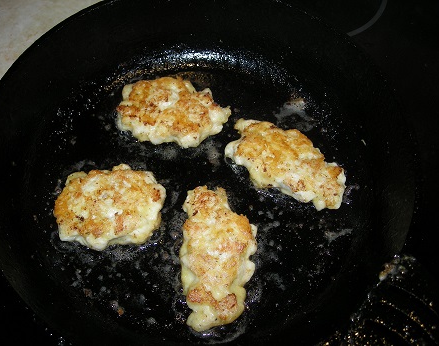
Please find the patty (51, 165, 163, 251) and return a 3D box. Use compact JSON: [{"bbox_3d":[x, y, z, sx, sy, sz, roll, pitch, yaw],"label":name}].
[{"bbox_3d":[-0.076,0.023,0.327,0.079,0.018,0.058,-9,65,-5],"label":"patty"}]

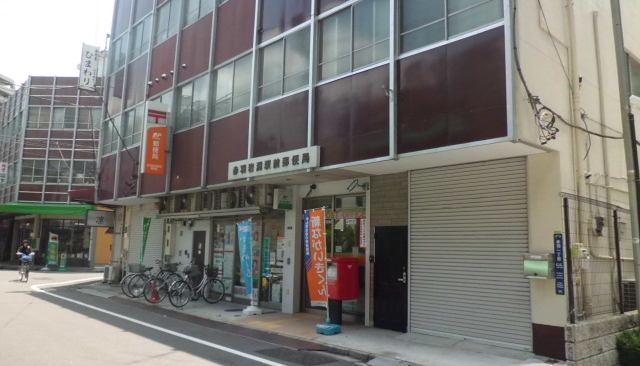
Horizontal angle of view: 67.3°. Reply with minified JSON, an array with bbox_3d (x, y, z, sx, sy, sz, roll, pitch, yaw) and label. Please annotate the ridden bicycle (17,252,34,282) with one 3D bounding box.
[{"bbox_3d":[-10.905,3.103,17.800,0.580,1.080,1.720,8,-11,-34],"label":"ridden bicycle"}]

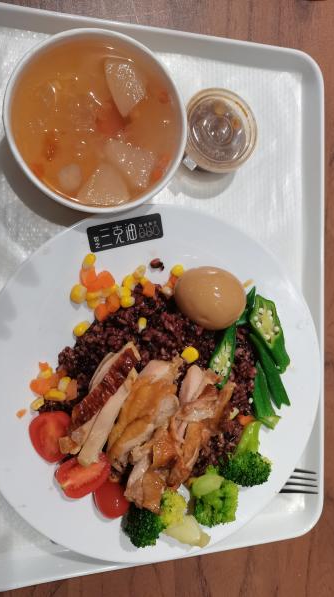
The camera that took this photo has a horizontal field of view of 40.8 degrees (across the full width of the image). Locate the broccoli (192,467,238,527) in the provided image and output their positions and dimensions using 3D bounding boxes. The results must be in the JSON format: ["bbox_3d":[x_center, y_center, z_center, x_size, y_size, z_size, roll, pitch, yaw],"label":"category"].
[{"bbox_3d":[0.038,0.159,0.361,0.035,0.030,0.042,0,92,-15],"label":"broccoli"}]

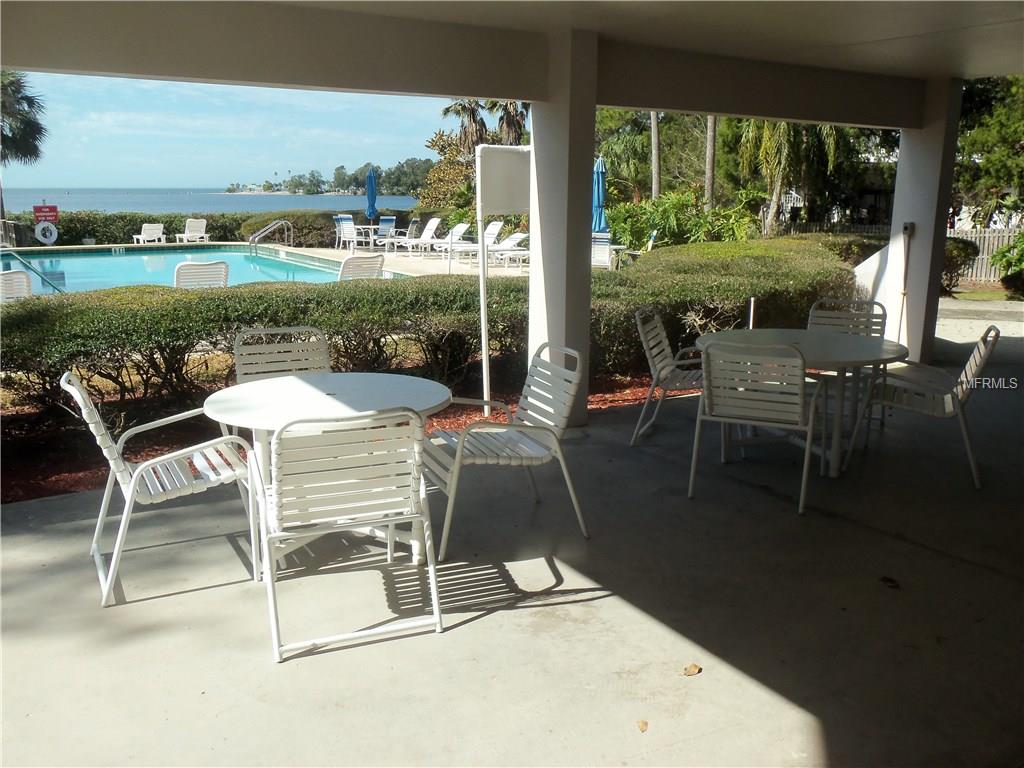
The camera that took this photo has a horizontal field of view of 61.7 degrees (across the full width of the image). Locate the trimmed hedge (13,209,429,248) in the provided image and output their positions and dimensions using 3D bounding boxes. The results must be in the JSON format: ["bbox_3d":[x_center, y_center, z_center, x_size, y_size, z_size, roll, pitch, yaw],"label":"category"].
[{"bbox_3d":[-9.831,-5.155,28.137,13.600,1.050,2.000,0,13,0],"label":"trimmed hedge"}]

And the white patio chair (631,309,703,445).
[{"bbox_3d":[1.165,-0.069,5.547,0.680,0.870,0.580,5,14,21],"label":"white patio chair"}]

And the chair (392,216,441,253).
[{"bbox_3d":[-2.590,-3.911,22.698,1.700,0.900,0.660,-7,15,-29],"label":"chair"}]

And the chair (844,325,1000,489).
[{"bbox_3d":[2.383,0.068,5.010,0.700,0.860,0.590,7,14,27],"label":"chair"}]

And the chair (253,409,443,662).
[{"bbox_3d":[-0.673,0.457,3.305,0.590,0.860,0.700,-5,14,-20],"label":"chair"}]

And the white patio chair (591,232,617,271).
[{"bbox_3d":[1.689,-2.423,16.459,0.600,0.930,0.680,3,13,14],"label":"white patio chair"}]

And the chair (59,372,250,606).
[{"bbox_3d":[-1.488,0.354,3.622,0.670,0.900,0.590,-6,14,-24],"label":"chair"}]

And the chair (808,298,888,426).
[{"bbox_3d":[2.180,-0.087,5.693,0.590,0.860,0.700,6,14,24],"label":"chair"}]

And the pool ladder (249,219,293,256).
[{"bbox_3d":[-7.050,-4.266,25.110,1.050,1.020,0.600,-7,15,-29],"label":"pool ladder"}]

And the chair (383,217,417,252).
[{"bbox_3d":[-2.878,-3.883,22.706,0.720,0.930,0.600,3,13,13],"label":"chair"}]

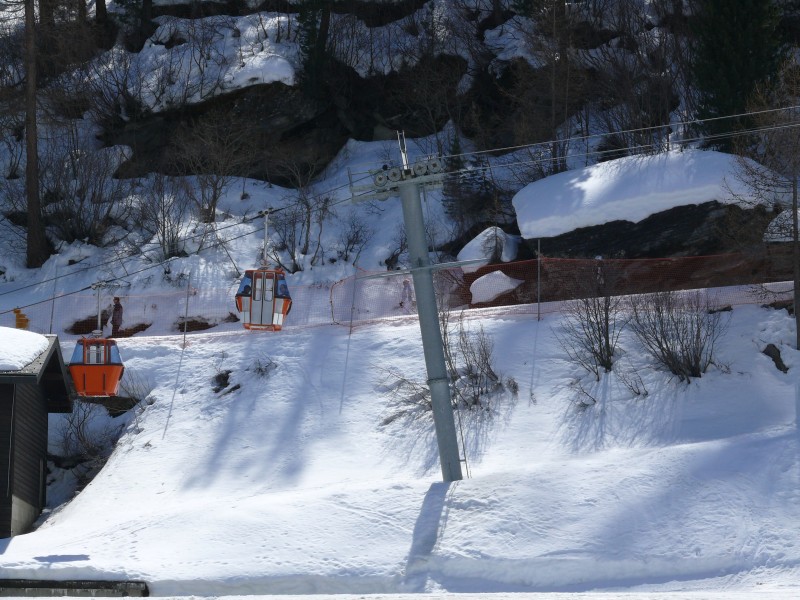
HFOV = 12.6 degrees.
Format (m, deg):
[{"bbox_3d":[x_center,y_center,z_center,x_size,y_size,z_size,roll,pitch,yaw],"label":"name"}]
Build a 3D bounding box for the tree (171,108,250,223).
[{"bbox_3d":[-7.468,-5.301,143.000,3.100,4.400,2.900,0,-5,0],"label":"tree"}]

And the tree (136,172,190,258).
[{"bbox_3d":[-9.125,-3.222,140.000,2.100,3.300,2.000,0,-5,0],"label":"tree"}]

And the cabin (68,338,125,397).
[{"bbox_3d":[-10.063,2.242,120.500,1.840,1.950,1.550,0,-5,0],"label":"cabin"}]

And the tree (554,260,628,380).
[{"bbox_3d":[6.650,0.712,126.000,2.550,4.050,2.400,0,-5,0],"label":"tree"}]

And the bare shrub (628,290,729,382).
[{"bbox_3d":[9.648,1.264,125.700,3.400,3.100,2.800,0,-5,0],"label":"bare shrub"}]

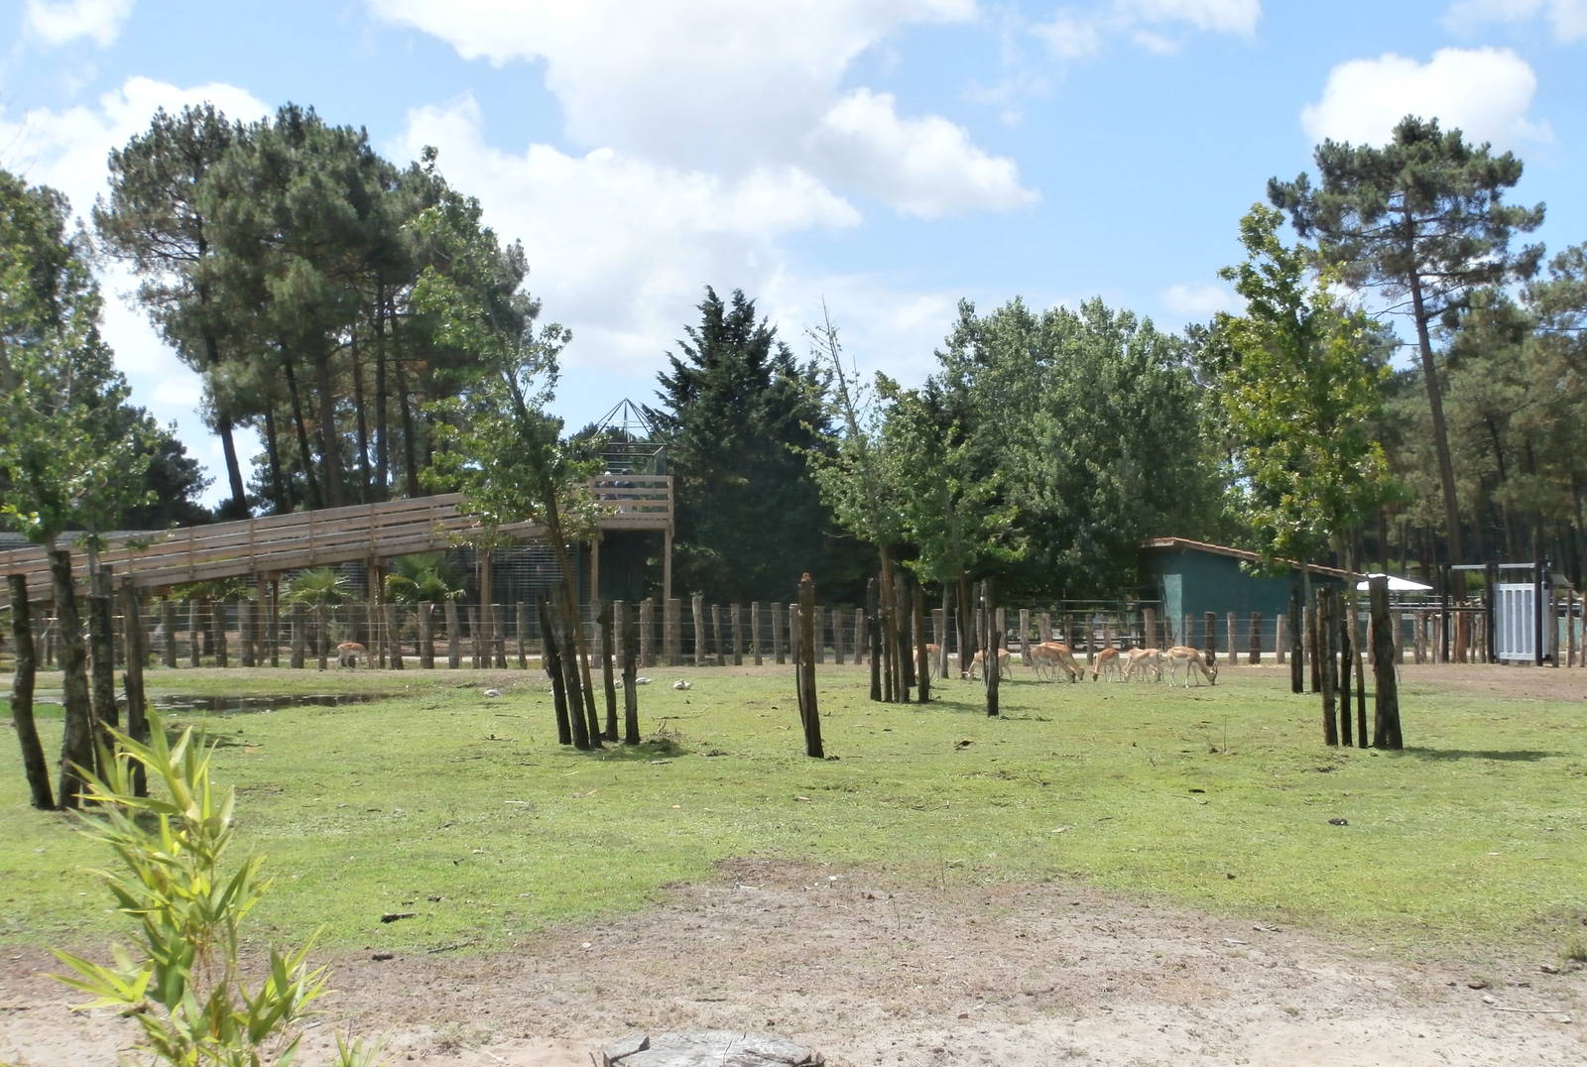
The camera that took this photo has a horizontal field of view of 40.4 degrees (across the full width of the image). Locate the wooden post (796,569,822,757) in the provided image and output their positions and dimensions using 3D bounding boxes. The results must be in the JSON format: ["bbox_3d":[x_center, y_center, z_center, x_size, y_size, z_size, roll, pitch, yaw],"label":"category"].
[{"bbox_3d":[0.194,1.429,23.237,0.180,1.973,0.170,-3,-1,0],"label":"wooden post"}]

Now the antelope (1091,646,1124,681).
[{"bbox_3d":[5.744,2.385,39.386,0.260,0.668,0.820,-1,-2,38],"label":"antelope"}]

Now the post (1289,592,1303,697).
[{"bbox_3d":[8.110,1.741,34.782,0.190,1.699,0.190,0,-2,0],"label":"post"}]

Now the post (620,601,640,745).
[{"bbox_3d":[-1.888,1.621,25.107,0.165,1.663,0.160,-2,-1,0],"label":"post"}]

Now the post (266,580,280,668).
[{"bbox_3d":[-11.573,2.003,48.028,0.190,1.988,0.190,0,-2,0],"label":"post"}]

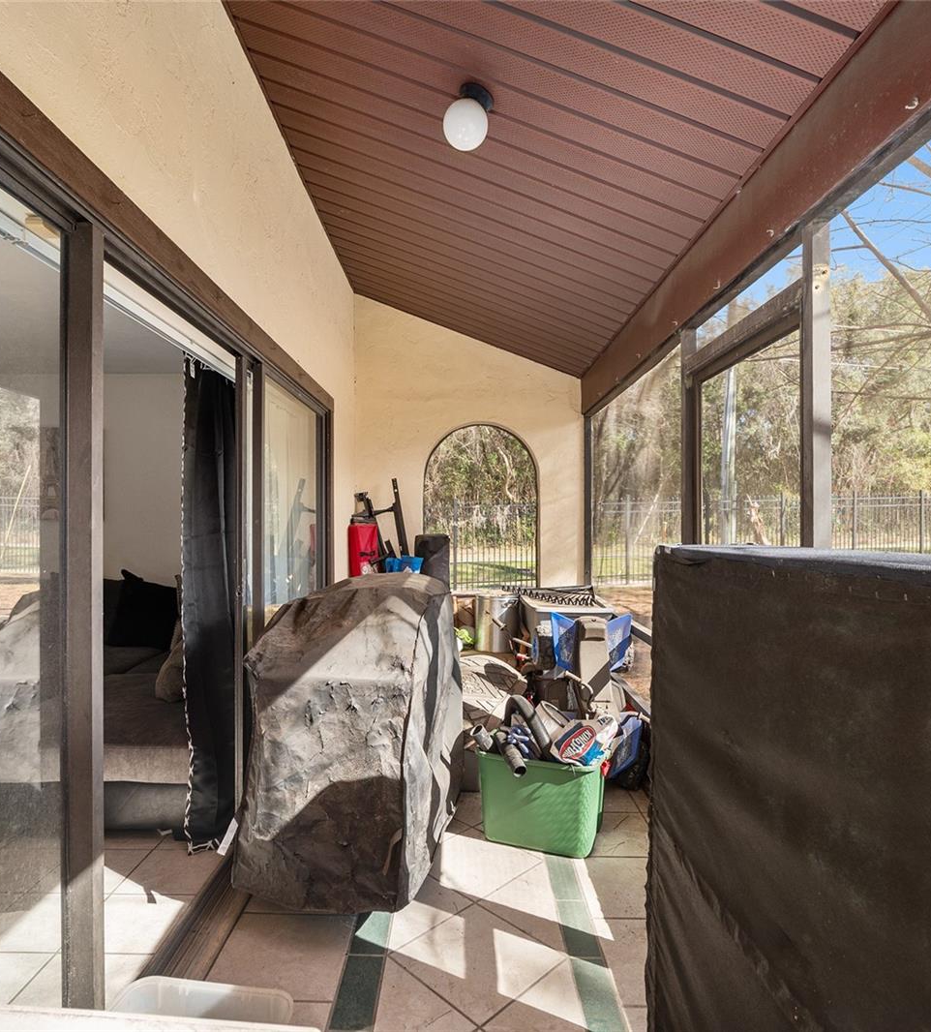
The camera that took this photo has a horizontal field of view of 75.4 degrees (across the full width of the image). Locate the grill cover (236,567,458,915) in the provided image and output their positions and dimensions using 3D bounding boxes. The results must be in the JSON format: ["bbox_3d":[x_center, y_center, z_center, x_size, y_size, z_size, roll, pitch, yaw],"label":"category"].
[{"bbox_3d":[-0.435,0.825,2.660,0.650,1.100,1.020,0,0,11],"label":"grill cover"}]

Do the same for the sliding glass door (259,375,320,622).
[{"bbox_3d":[-0.925,0.360,3.250,0.060,2.020,1.200,0,0,-1],"label":"sliding glass door"}]

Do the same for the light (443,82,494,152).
[{"bbox_3d":[0.009,-1.370,2.090,0.150,0.190,0.150,19,0,0],"label":"light"}]

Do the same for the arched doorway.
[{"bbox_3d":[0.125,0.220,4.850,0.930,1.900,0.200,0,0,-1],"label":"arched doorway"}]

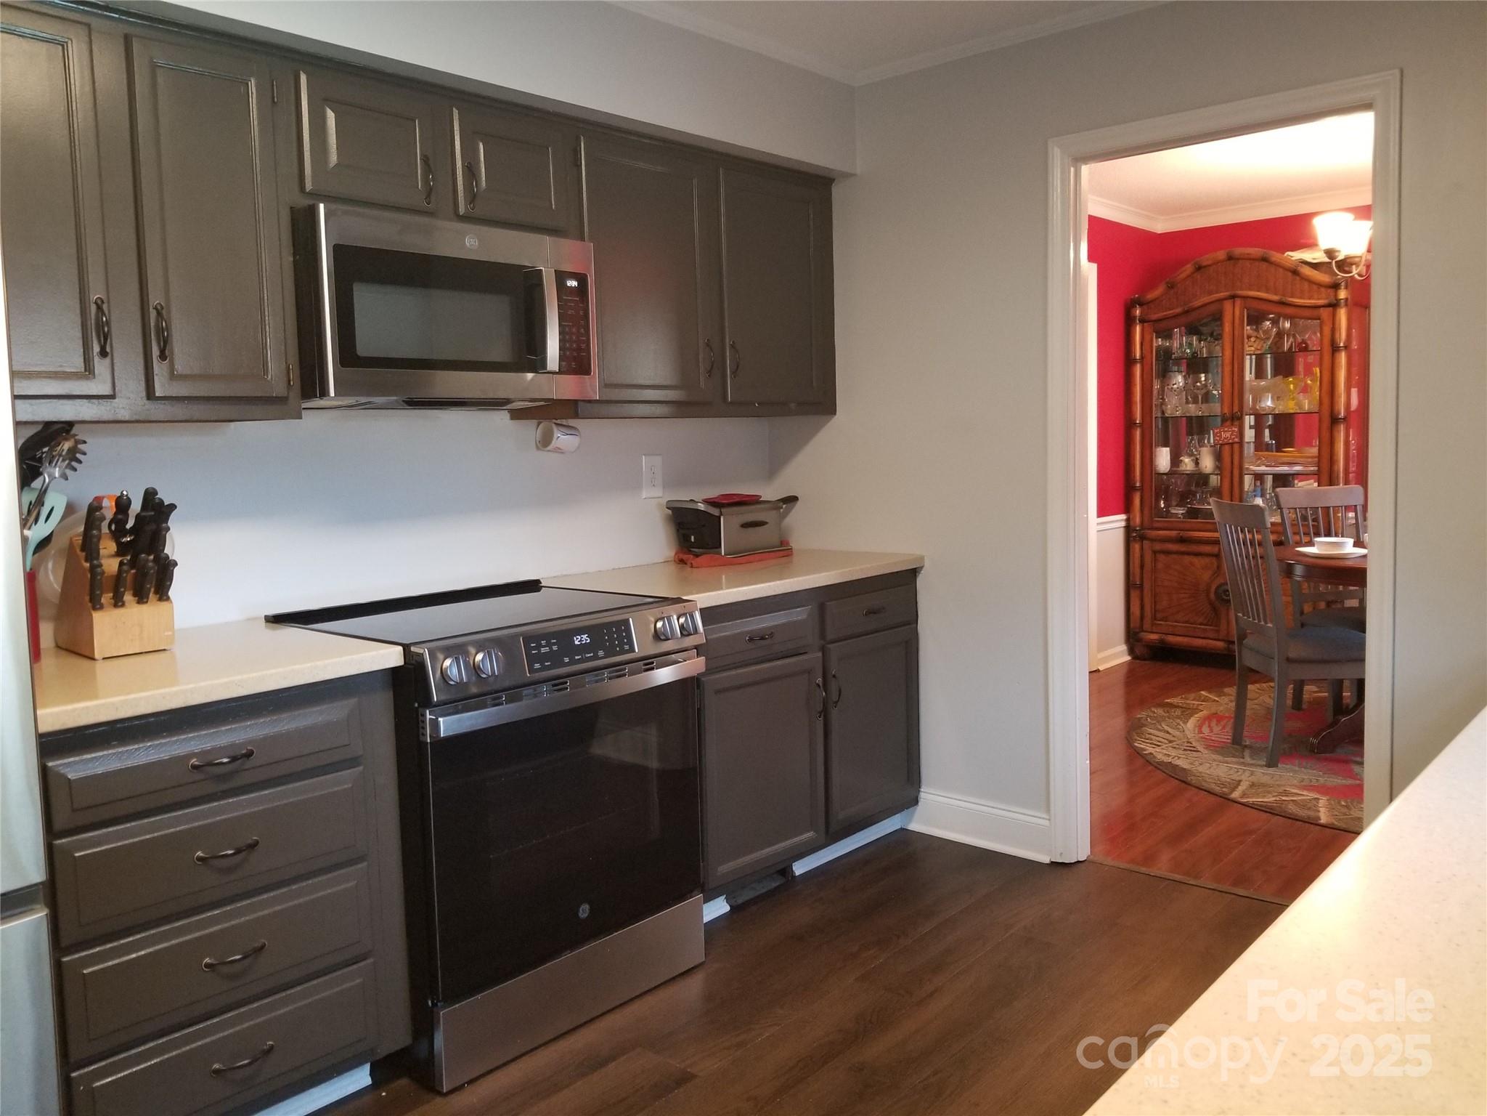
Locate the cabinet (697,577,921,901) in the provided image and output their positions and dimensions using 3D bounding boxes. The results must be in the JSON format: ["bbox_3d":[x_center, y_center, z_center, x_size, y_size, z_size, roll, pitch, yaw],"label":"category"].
[{"bbox_3d":[-0.031,0.469,3.467,0.625,0.805,1.125,4,8,43],"label":"cabinet"}]

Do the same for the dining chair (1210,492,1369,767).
[{"bbox_3d":[2.172,0.282,4.345,0.540,1.000,0.470,-1,6,3],"label":"dining chair"}]

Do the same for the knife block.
[{"bbox_3d":[-1.319,0.065,2.324,0.255,0.248,0.139,4,8,43],"label":"knife block"}]

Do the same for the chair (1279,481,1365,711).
[{"bbox_3d":[2.711,0.212,4.854,0.470,1.000,0.540,-3,6,-11],"label":"chair"}]

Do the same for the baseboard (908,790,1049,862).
[{"bbox_3d":[0.738,0.845,3.562,0.525,0.141,0.020,4,8,43],"label":"baseboard"}]

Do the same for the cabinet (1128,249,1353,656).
[{"bbox_3d":[2.717,-0.518,6.060,1.110,2.210,0.410,4,8,43],"label":"cabinet"}]

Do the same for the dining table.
[{"bbox_3d":[2.778,0.368,4.539,1.230,0.762,1.230,4,8,43],"label":"dining table"}]

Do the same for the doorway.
[{"bbox_3d":[1.268,-0.107,3.019,0.893,2.115,0.130,4,8,43],"label":"doorway"}]

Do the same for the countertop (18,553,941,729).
[{"bbox_3d":[-0.516,0.122,2.902,0.662,0.036,2.540,4,8,43],"label":"countertop"}]

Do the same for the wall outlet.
[{"bbox_3d":[-0.289,-0.262,3.605,0.009,0.137,0.087,4,8,43],"label":"wall outlet"}]

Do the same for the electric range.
[{"bbox_3d":[-0.602,0.579,2.717,0.750,0.928,0.754,4,8,43],"label":"electric range"}]

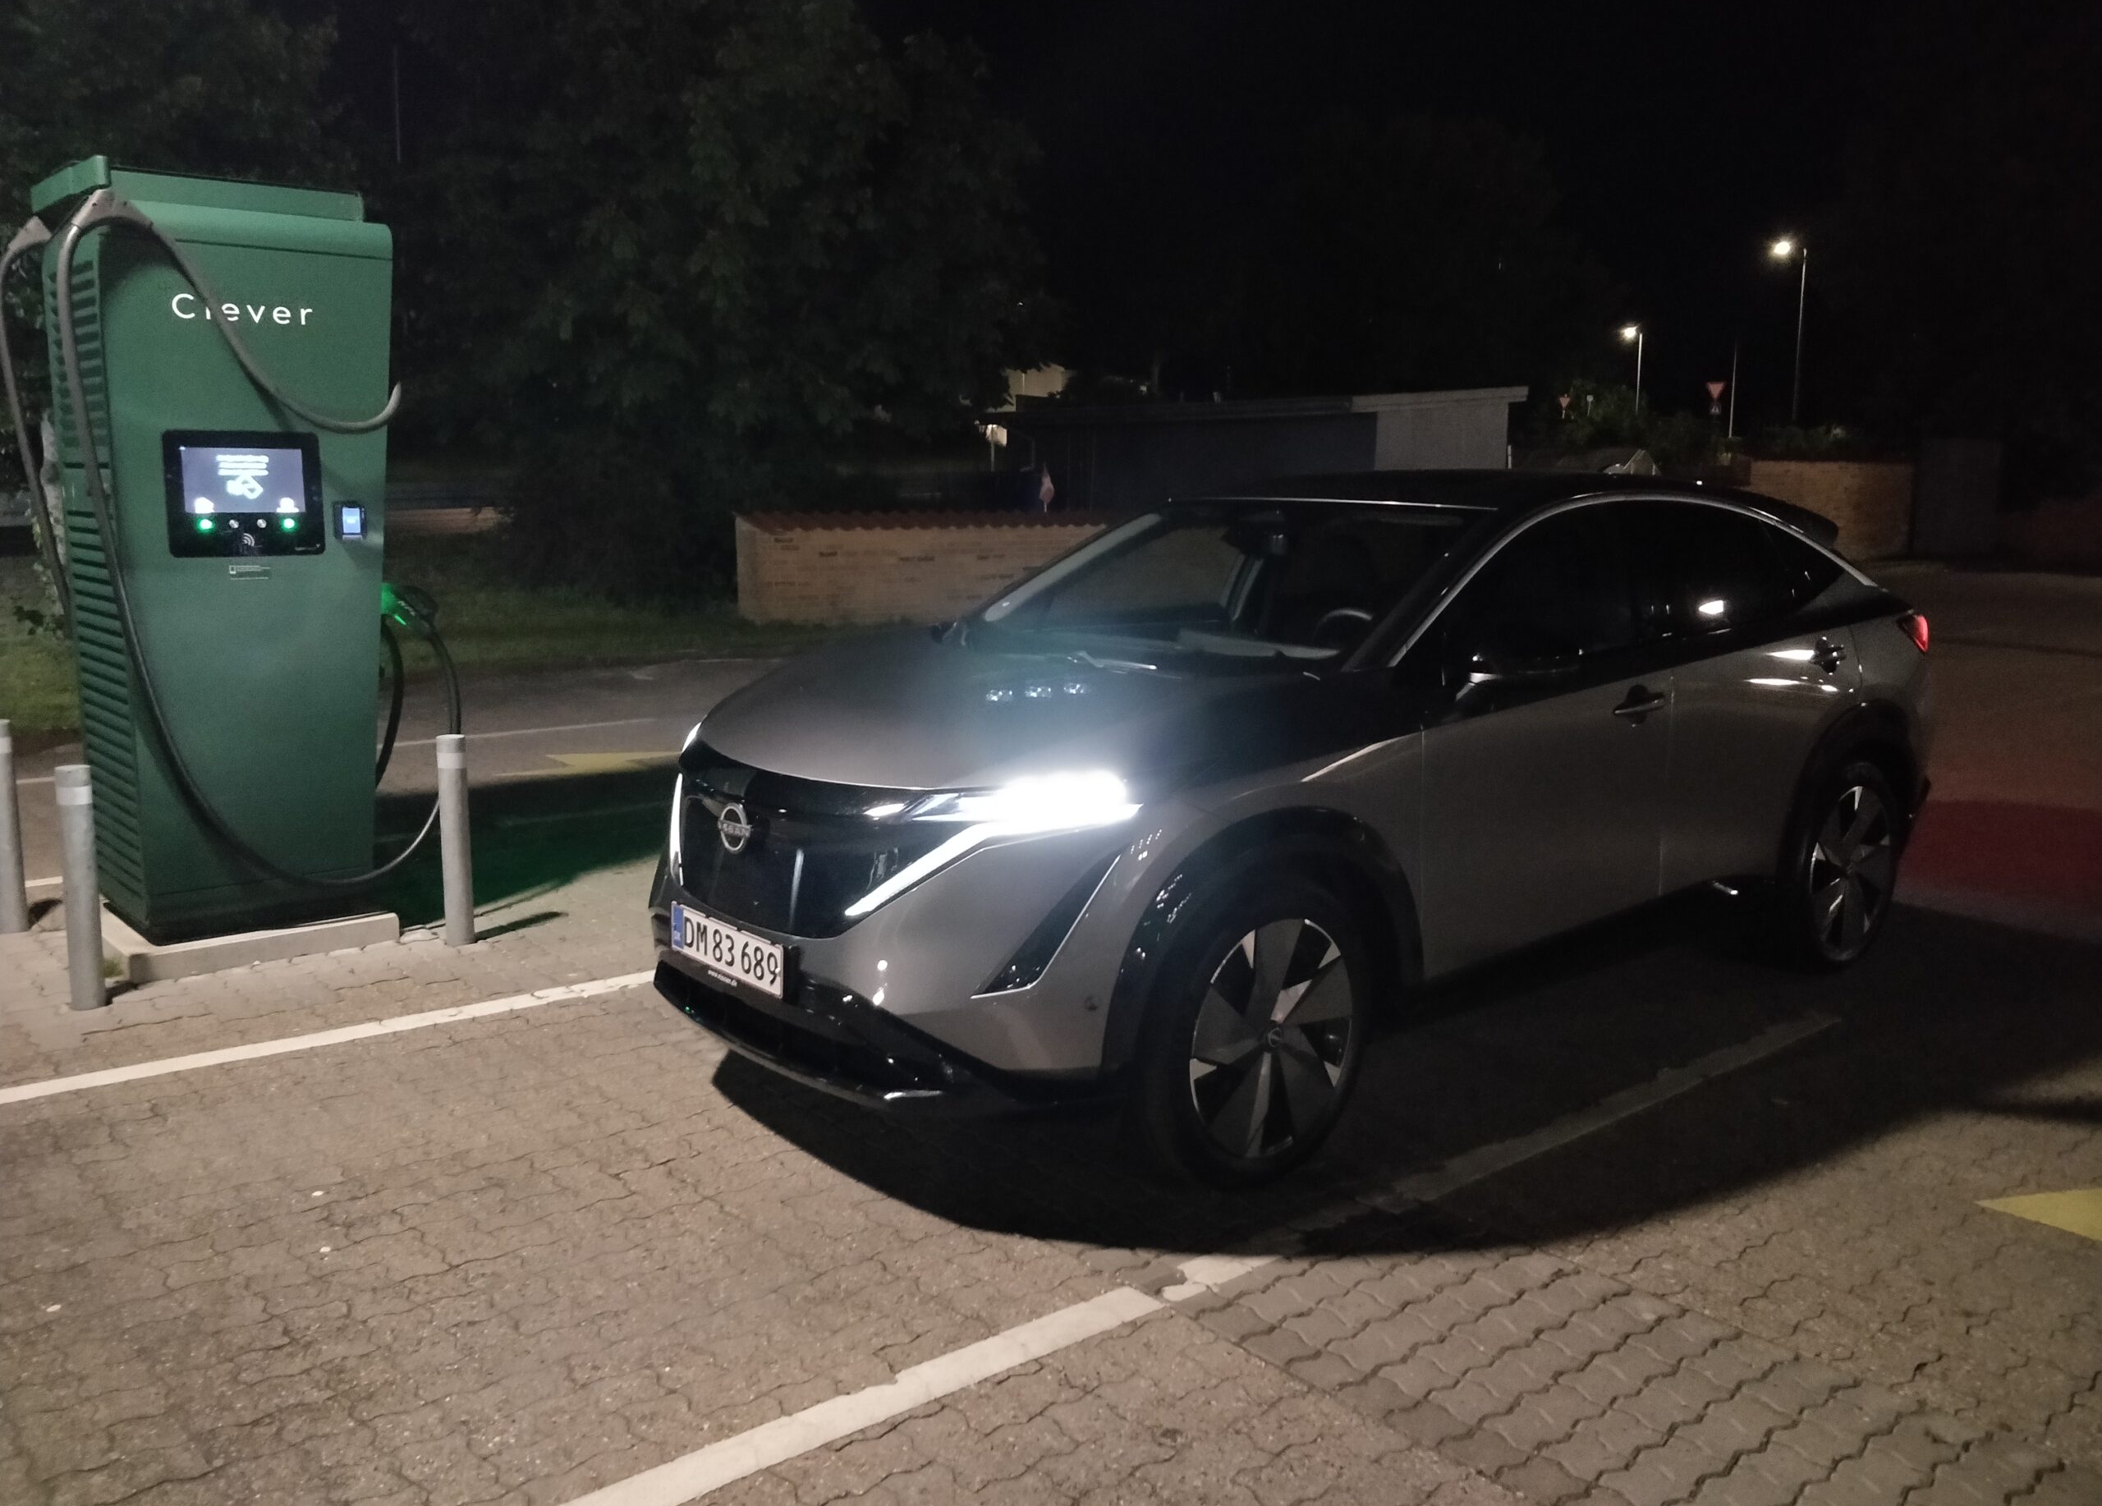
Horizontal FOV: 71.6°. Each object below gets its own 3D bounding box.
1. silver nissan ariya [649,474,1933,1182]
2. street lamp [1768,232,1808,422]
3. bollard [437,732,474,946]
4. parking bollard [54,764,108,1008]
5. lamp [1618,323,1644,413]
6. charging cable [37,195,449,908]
[{"bbox_3d":[1.039,-0.058,4.661,4.595,1.660,1.900,-6,10,-38],"label":"silver nissan ariya"},{"bbox_3d":[23.402,-12.673,46.000,1.100,7.200,0.350,-2,8,-17],"label":"street lamp"},{"bbox_3d":[-2.106,0.314,5.209,0.106,0.745,0.106,-6,10,-38],"label":"bollard"},{"bbox_3d":[-2.987,0.413,4.470,0.109,0.745,0.109,-6,10,-38],"label":"parking bollard"},{"bbox_3d":[31.865,-19.876,80.000,1.000,7.200,0.350,-2,8,-17],"label":"lamp"},{"bbox_3d":[-2.705,-0.655,5.055,1.200,2.250,0.500,-6,10,-38],"label":"charging cable"}]

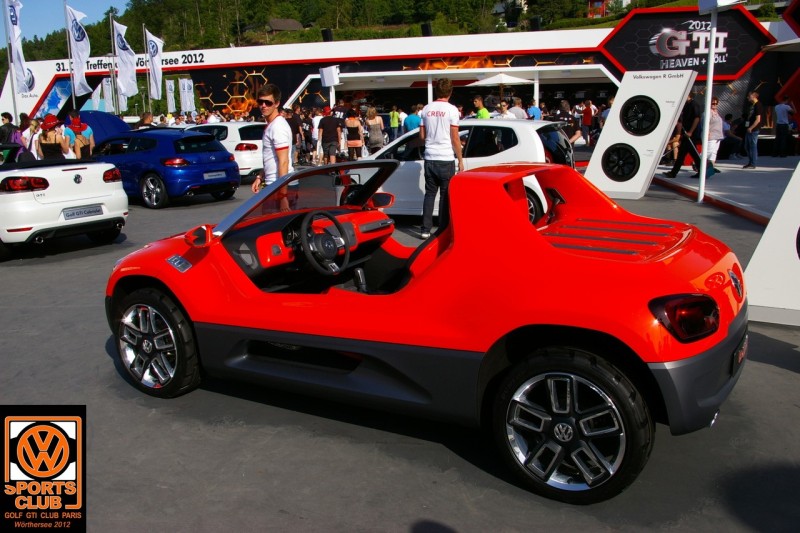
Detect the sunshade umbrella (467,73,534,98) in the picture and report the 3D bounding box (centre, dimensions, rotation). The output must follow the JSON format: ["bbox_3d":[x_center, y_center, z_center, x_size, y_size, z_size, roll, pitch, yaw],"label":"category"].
[{"bbox_3d":[3.255,-4.890,22.237,2.400,2.650,2.400,-1,12,0],"label":"sunshade umbrella"}]

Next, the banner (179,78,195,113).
[{"bbox_3d":[-19.175,-15.394,62.000,1.400,3.100,0.150,-4,12,-14],"label":"banner"}]

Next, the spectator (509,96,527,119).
[{"bbox_3d":[3.169,-3.674,18.686,0.550,1.770,0.360,5,14,24],"label":"spectator"}]

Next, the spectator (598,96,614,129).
[{"bbox_3d":[5.679,-3.727,18.800,0.520,1.750,0.340,6,14,30],"label":"spectator"}]

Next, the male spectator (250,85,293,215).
[{"bbox_3d":[-1.106,-0.731,6.250,0.420,1.800,0.520,-5,13,-20],"label":"male spectator"}]

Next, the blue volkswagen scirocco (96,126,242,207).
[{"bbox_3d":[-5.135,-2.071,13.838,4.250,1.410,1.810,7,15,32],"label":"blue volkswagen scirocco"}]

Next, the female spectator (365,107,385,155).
[{"bbox_3d":[-0.619,-3.145,17.300,0.460,1.680,0.320,0,12,6],"label":"female spectator"}]

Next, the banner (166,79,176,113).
[{"bbox_3d":[-18.665,-13.941,56.256,0.850,2.650,0.250,-5,13,-19],"label":"banner"}]

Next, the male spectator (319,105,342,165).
[{"bbox_3d":[-1.919,-3.640,19.479,0.600,1.780,0.380,0,12,6],"label":"male spectator"}]

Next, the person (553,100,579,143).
[{"bbox_3d":[3.593,-2.716,14.980,0.580,1.720,0.420,0,13,6],"label":"person"}]

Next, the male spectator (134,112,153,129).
[{"bbox_3d":[-5.571,-2.530,15.300,0.520,1.740,0.340,3,13,18],"label":"male spectator"}]

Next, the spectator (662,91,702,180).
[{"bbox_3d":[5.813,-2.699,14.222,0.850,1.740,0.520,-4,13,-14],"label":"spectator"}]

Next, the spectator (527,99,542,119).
[{"bbox_3d":[3.915,-3.959,20.134,0.520,1.760,0.350,5,14,23],"label":"spectator"}]

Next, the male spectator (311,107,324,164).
[{"bbox_3d":[-2.538,-4.062,21.500,0.500,1.770,0.360,0,12,6],"label":"male spectator"}]

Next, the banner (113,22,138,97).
[{"bbox_3d":[-10.012,-7.586,25.119,1.050,2.850,0.350,-2,12,-6],"label":"banner"}]

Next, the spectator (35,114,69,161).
[{"bbox_3d":[-5.721,-1.724,11.567,0.520,1.620,0.380,2,13,11],"label":"spectator"}]

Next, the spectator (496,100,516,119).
[{"bbox_3d":[2.286,-2.715,15.000,0.500,1.740,0.340,4,13,21],"label":"spectator"}]

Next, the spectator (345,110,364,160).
[{"bbox_3d":[-1.122,-3.062,17.200,0.460,1.660,0.320,0,12,3],"label":"spectator"}]

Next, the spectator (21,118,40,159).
[{"bbox_3d":[-6.247,-1.748,11.862,0.360,1.560,0.460,-6,14,-24],"label":"spectator"}]

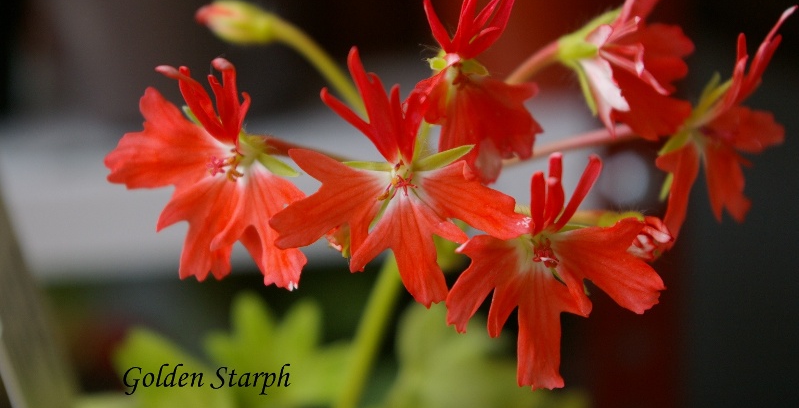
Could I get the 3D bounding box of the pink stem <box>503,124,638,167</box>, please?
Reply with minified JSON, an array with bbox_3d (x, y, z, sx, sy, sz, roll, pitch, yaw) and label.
[{"bbox_3d":[0.033,-0.011,0.352,0.028,0.003,0.003,-15,0,-5],"label":"pink stem"}]

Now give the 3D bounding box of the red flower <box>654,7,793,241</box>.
[{"bbox_3d":[0.063,-0.016,0.350,0.020,0.041,0.031,14,6,27],"label":"red flower"}]

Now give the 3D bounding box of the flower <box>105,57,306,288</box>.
[{"bbox_3d":[-0.036,-0.006,0.335,0.036,0.041,0.019,1,7,36],"label":"flower"}]

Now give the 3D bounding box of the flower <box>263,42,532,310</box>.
[{"bbox_3d":[0.000,-0.005,0.330,0.046,0.045,0.021,2,6,2],"label":"flower"}]

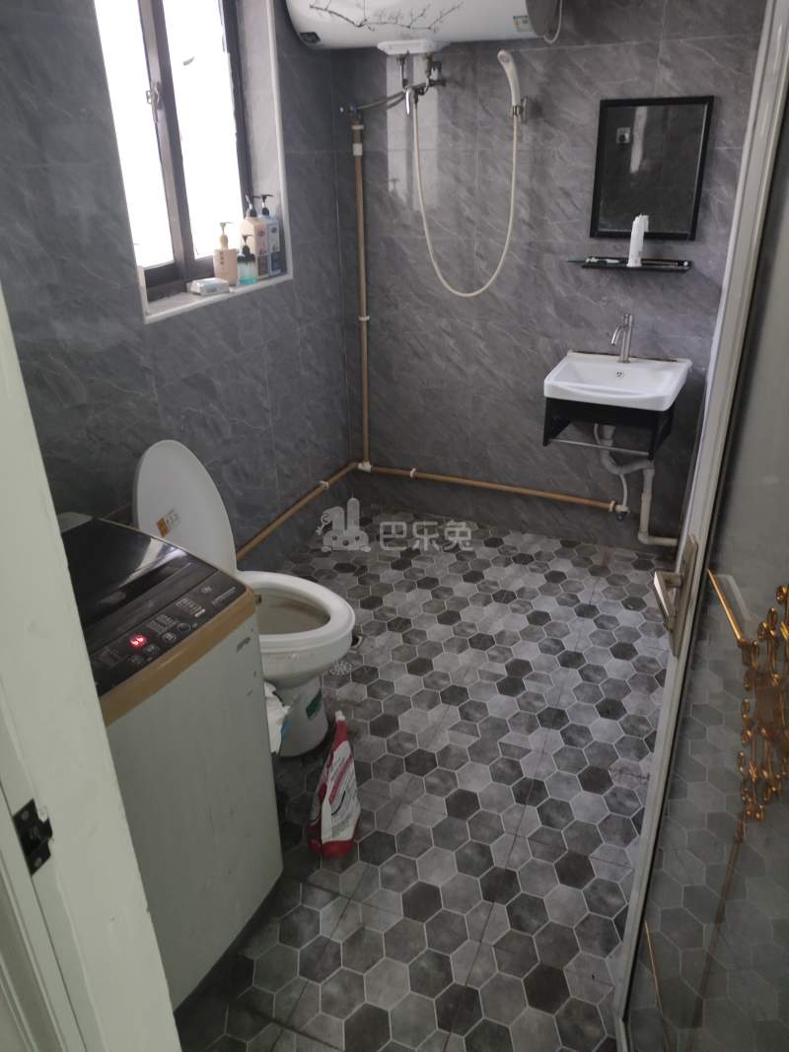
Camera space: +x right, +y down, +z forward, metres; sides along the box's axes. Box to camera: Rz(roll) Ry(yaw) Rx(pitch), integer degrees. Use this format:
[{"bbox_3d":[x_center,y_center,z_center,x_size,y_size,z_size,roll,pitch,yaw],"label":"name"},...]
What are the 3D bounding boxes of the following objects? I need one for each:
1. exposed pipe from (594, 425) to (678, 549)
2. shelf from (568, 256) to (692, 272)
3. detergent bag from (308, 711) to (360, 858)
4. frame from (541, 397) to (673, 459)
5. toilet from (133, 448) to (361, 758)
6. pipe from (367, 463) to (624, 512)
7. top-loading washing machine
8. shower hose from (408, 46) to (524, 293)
[{"bbox_3d":[0.948,-0.156,2.922,0.370,0.530,0.190,10,28,20],"label":"exposed pipe"},{"bbox_3d":[0.848,-0.918,2.667,0.360,0.035,0.105,10,28,20],"label":"shelf"},{"bbox_3d":[-0.137,0.592,1.740,0.120,0.365,0.085,-11,28,-20],"label":"detergent bag"},{"bbox_3d":[0.791,-0.418,2.785,0.400,0.200,0.350,10,28,20],"label":"frame"},{"bbox_3d":[-0.405,0.179,2.046,0.600,0.840,0.370,9,28,20],"label":"toilet"},{"bbox_3d":[0.388,-0.172,3.256,1.110,0.040,0.040,11,28,19],"label":"pipe"},{"bbox_3d":[-0.577,0.470,1.467,0.470,0.830,0.480,13,29,25],"label":"top-loading washing machine"},{"bbox_3d":[0.250,-1.226,2.709,0.370,0.800,0.170,10,28,20],"label":"shower hose"}]

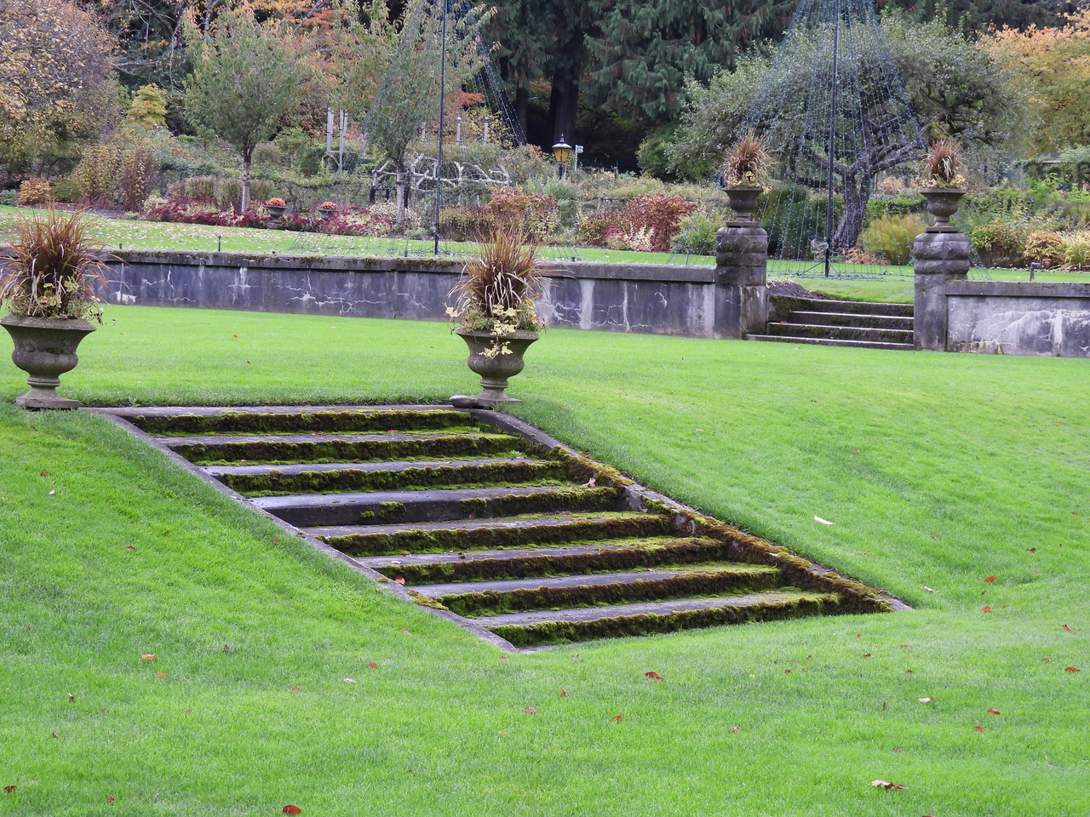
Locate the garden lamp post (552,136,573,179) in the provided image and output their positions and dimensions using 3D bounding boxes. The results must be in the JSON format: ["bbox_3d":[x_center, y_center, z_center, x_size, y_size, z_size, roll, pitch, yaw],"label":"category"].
[{"bbox_3d":[0.430,-5.523,62.000,0.480,2.450,0.480,-1,4,-41],"label":"garden lamp post"}]

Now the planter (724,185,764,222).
[{"bbox_3d":[2.696,-2.760,34.300,0.560,0.550,0.560,1,4,0],"label":"planter"}]

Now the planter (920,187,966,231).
[{"bbox_3d":[5.519,-2.748,34.900,0.630,0.610,0.630,1,3,0],"label":"planter"}]

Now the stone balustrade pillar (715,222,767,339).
[{"bbox_3d":[2.728,-1.731,34.877,0.512,1.542,0.512,5,4,45],"label":"stone balustrade pillar"}]

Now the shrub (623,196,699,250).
[{"bbox_3d":[2.279,-3.672,49.938,1.486,1.165,1.200,2,3,0],"label":"shrub"}]

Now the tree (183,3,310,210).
[{"bbox_3d":[-7.773,-7.750,65.600,3.149,5.455,3.060,2,3,0],"label":"tree"}]

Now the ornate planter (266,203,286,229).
[{"bbox_3d":[-6.517,-4.640,61.008,0.532,0.578,0.532,2,3,0],"label":"ornate planter"}]

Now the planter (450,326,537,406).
[{"bbox_3d":[-0.372,-0.313,19.500,0.650,0.610,0.650,1,3,0],"label":"planter"}]

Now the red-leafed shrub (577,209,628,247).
[{"bbox_3d":[1.147,-3.647,51.004,1.034,0.759,0.800,2,3,0],"label":"red-leafed shrub"}]

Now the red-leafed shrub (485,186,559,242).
[{"bbox_3d":[-0.483,-4.017,52.000,1.400,1.200,1.550,-1,4,-41],"label":"red-leafed shrub"}]

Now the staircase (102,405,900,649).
[{"bbox_3d":[-0.293,0.603,15.152,3.703,0.989,3.346,5,4,45],"label":"staircase"}]

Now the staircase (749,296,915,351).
[{"bbox_3d":[4.371,-1.130,34.192,2.919,0.603,1.597,5,4,45],"label":"staircase"}]

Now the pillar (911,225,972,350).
[{"bbox_3d":[5.498,-1.610,34.900,0.550,1.630,0.550,-1,4,-41],"label":"pillar"}]

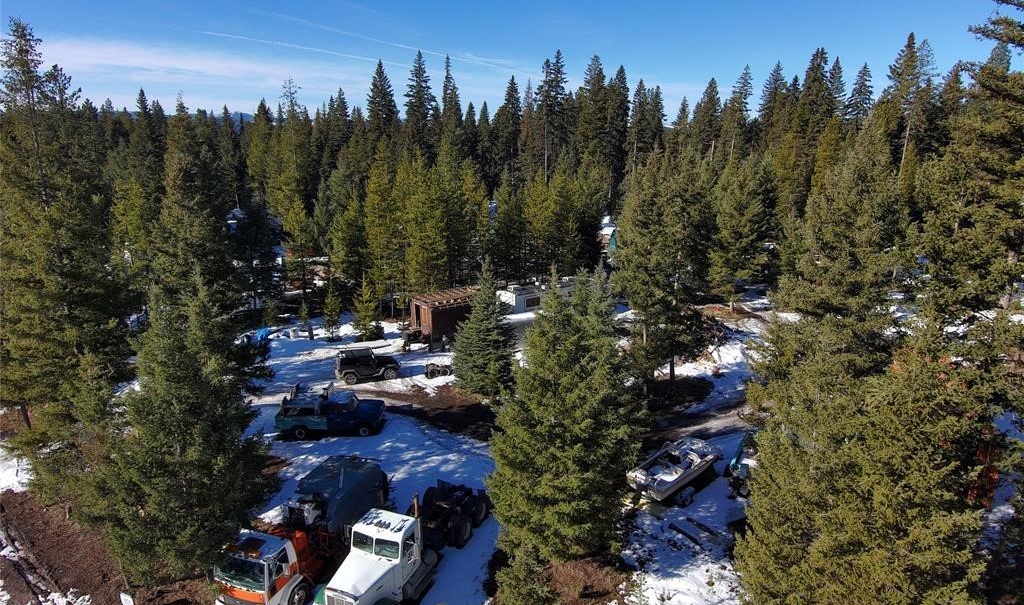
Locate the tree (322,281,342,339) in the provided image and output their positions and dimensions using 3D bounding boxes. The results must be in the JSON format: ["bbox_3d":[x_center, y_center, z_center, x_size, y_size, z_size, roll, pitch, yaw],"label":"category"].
[{"bbox_3d":[-12.545,0.585,43.401,1.398,4.220,1.398,0,15,0],"label":"tree"}]

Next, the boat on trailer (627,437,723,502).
[{"bbox_3d":[7.043,7.505,26.142,4.500,1.700,1.950,-8,18,-27],"label":"boat on trailer"}]

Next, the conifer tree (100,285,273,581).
[{"bbox_3d":[-10.801,4.482,20.603,5.200,10.540,5.200,0,16,0],"label":"conifer tree"}]

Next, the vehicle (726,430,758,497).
[{"bbox_3d":[11.045,6.778,27.169,2.100,1.700,5.200,8,17,27],"label":"vehicle"}]

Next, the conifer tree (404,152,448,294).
[{"bbox_3d":[-7.168,-5.738,50.863,3.700,12.900,3.700,0,16,0],"label":"conifer tree"}]

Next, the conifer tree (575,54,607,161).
[{"bbox_3d":[12.836,-26.848,101.527,5.400,25.880,5.400,0,16,0],"label":"conifer tree"}]

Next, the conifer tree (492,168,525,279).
[{"bbox_3d":[-0.243,-7.359,60.278,3.400,10.880,3.400,0,16,0],"label":"conifer tree"}]

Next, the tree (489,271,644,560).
[{"bbox_3d":[1.935,3.846,23.333,5.200,10.270,5.200,0,16,0],"label":"tree"}]

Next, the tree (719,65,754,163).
[{"bbox_3d":[30.463,-20.554,85.616,4.885,22.761,4.885,0,15,0],"label":"tree"}]

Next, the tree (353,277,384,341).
[{"bbox_3d":[-9.972,0.482,43.147,2.224,4.554,2.224,0,15,0],"label":"tree"}]

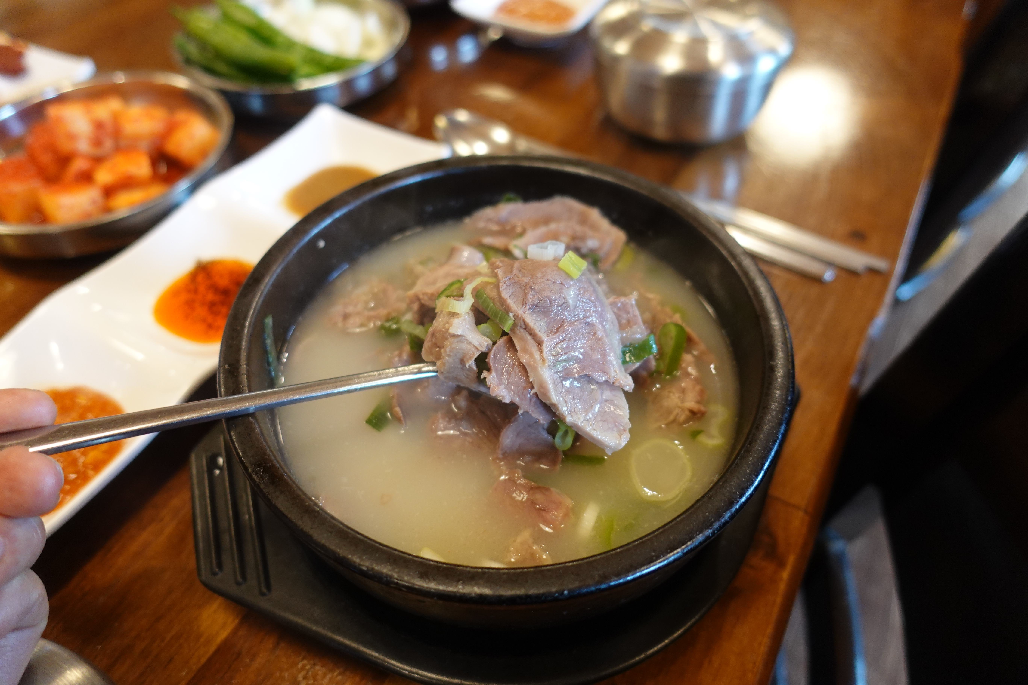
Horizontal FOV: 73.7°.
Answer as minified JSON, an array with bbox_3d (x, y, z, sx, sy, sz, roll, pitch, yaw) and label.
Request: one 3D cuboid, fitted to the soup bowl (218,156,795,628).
[{"bbox_3d":[-0.002,0.015,0.222,0.161,0.073,0.161,1,50,-1],"label":"soup bowl"}]

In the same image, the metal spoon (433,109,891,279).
[{"bbox_3d":[0.054,-0.079,0.343,0.222,0.020,0.043,24,54,18],"label":"metal spoon"}]

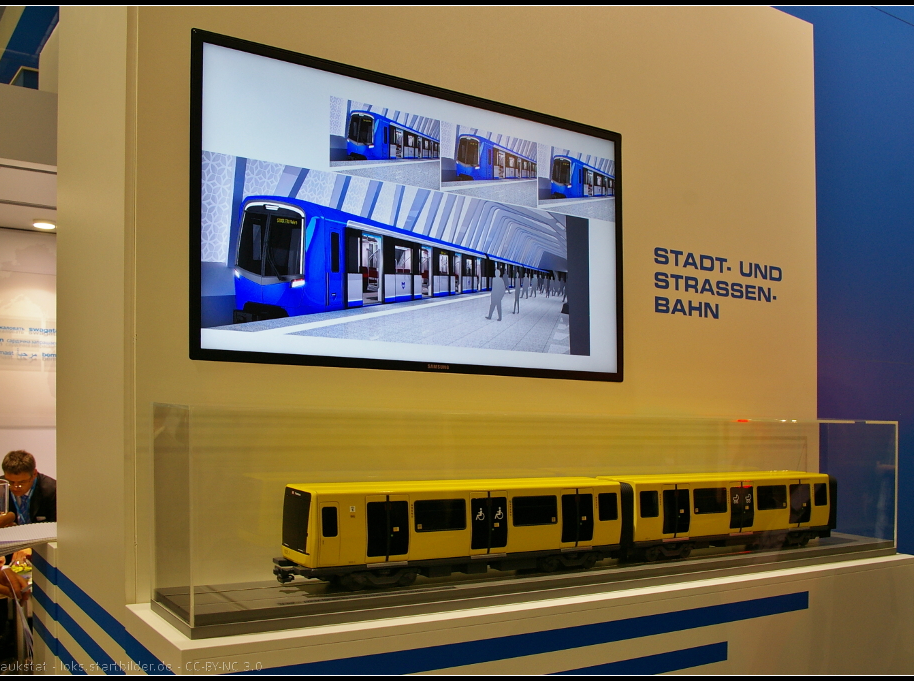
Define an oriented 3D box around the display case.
[{"bbox_3d":[0.315,0.335,1.916,1.841,0.347,0.231,4,-6,-32],"label":"display case"}]

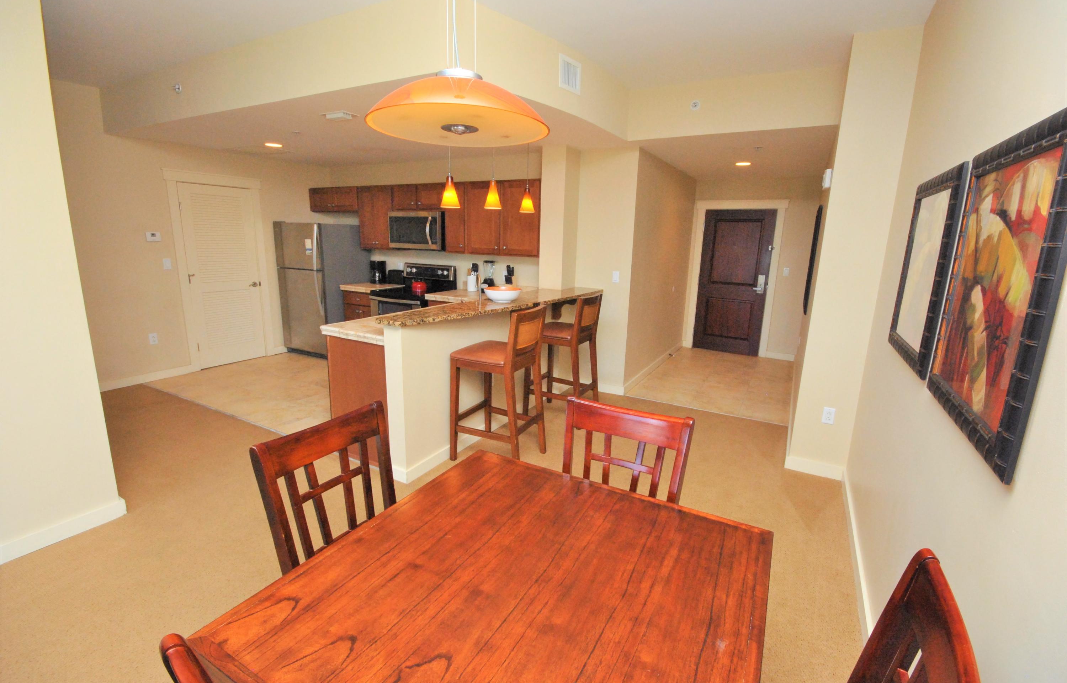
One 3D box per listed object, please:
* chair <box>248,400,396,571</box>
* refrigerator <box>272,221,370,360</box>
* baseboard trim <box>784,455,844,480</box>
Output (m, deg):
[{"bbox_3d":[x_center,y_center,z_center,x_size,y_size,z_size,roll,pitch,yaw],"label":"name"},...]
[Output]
[{"bbox_3d":[-0.399,0.723,1.272,0.558,0.942,0.458,8,14,29],"label":"chair"},{"bbox_3d":[-2.746,-0.689,5.898,0.827,1.694,0.797,7,13,26],"label":"refrigerator"},{"bbox_3d":[1.875,0.841,2.974,0.324,0.098,0.017,8,14,29],"label":"baseboard trim"}]

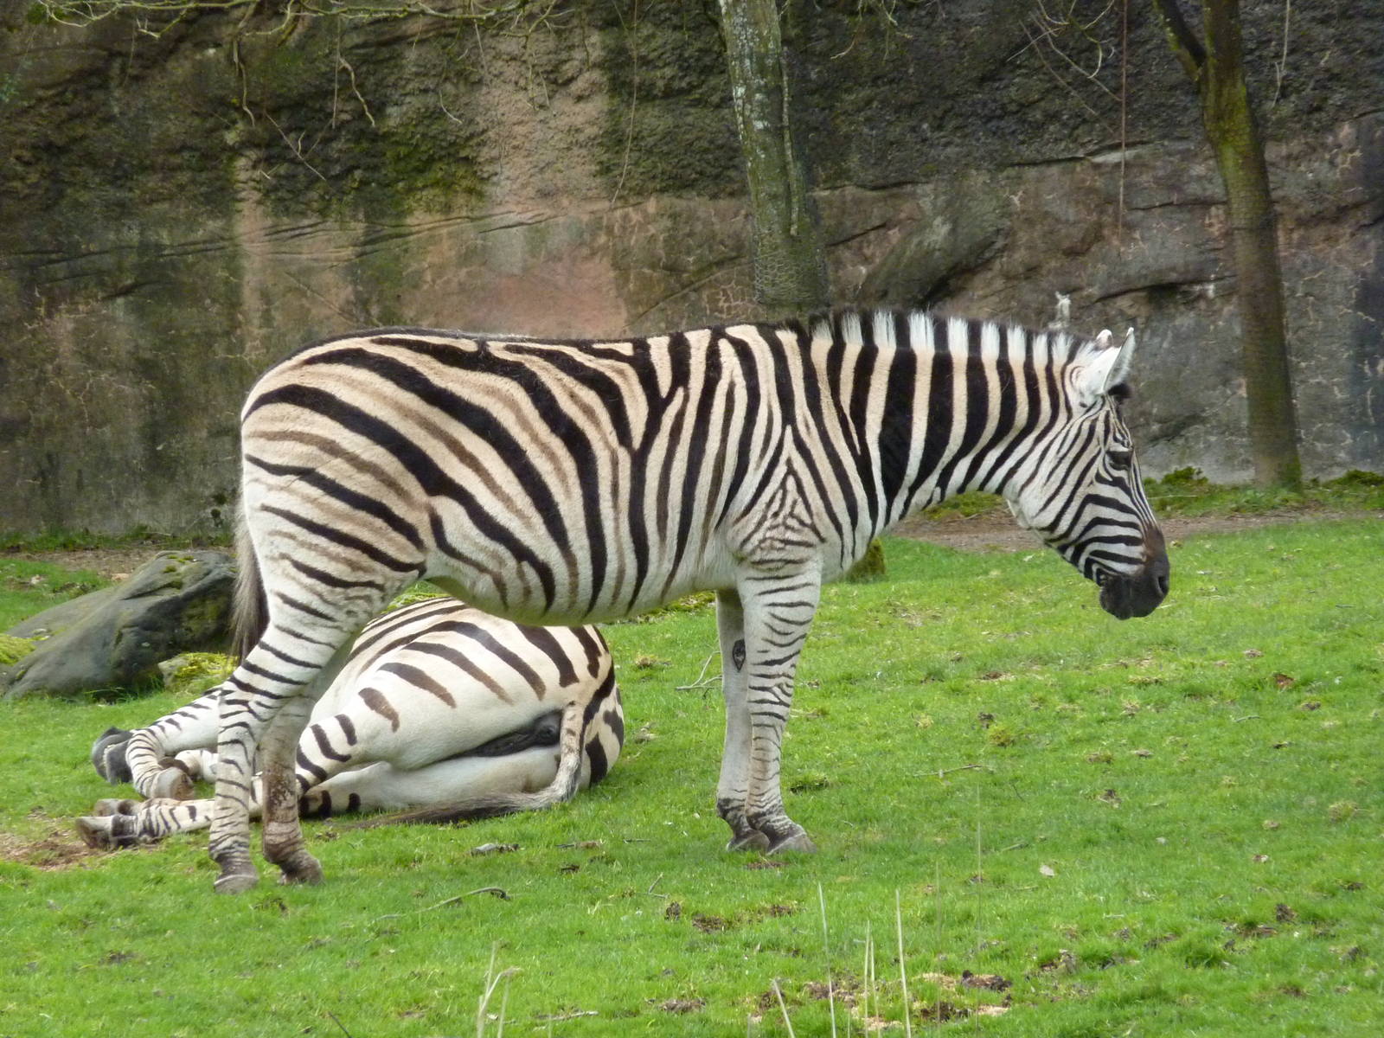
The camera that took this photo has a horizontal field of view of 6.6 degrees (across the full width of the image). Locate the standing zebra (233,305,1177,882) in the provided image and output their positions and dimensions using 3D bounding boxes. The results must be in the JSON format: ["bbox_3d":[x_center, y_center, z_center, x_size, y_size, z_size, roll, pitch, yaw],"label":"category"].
[{"bbox_3d":[-0.009,0.199,28.800,2.270,1.380,0.520,0,5,3],"label":"standing zebra"}]

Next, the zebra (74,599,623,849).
[{"bbox_3d":[-0.940,0.472,30.700,1.300,0.540,1.750,-1,5,-16],"label":"zebra"}]

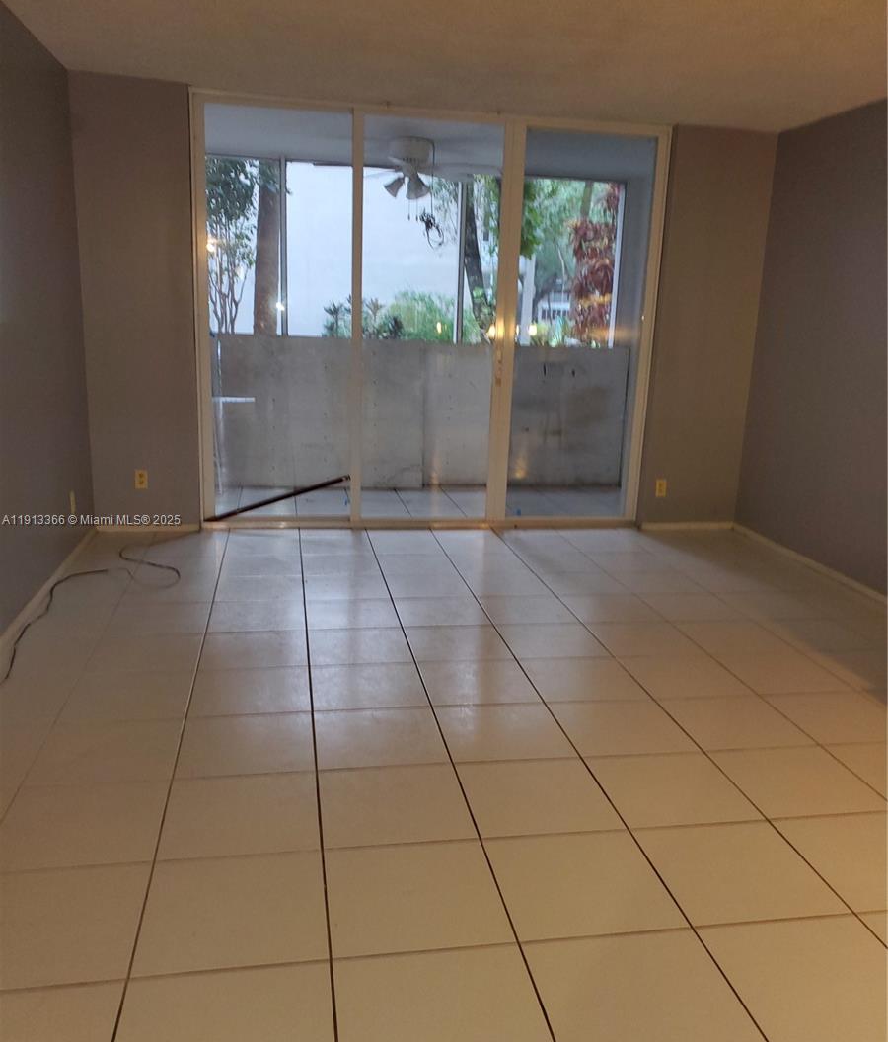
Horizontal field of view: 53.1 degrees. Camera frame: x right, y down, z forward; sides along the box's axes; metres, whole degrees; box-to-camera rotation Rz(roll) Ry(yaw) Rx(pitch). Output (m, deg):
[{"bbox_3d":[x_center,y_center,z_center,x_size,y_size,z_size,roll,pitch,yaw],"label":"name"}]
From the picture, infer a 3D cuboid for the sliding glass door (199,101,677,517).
[{"bbox_3d":[-0.052,-1.141,5.326,2.740,2.400,0.120,0,14,-10],"label":"sliding glass door"}]

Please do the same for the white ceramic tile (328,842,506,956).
[{"bbox_3d":[-0.070,0.879,2.090,0.402,0.010,0.394,0,14,-10],"label":"white ceramic tile"}]

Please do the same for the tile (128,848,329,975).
[{"bbox_3d":[-0.475,0.888,2.037,0.400,0.010,0.390,0,14,-10],"label":"tile"}]

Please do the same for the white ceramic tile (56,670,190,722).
[{"bbox_3d":[-1.077,0.605,3.077,0.395,0.010,0.382,0,14,-10],"label":"white ceramic tile"}]

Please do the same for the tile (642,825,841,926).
[{"bbox_3d":[0.732,0.880,2.242,0.400,0.010,0.394,0,14,-10],"label":"tile"}]

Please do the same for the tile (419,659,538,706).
[{"bbox_3d":[0.125,0.604,3.306,0.400,0.010,0.394,0,14,-10],"label":"tile"}]

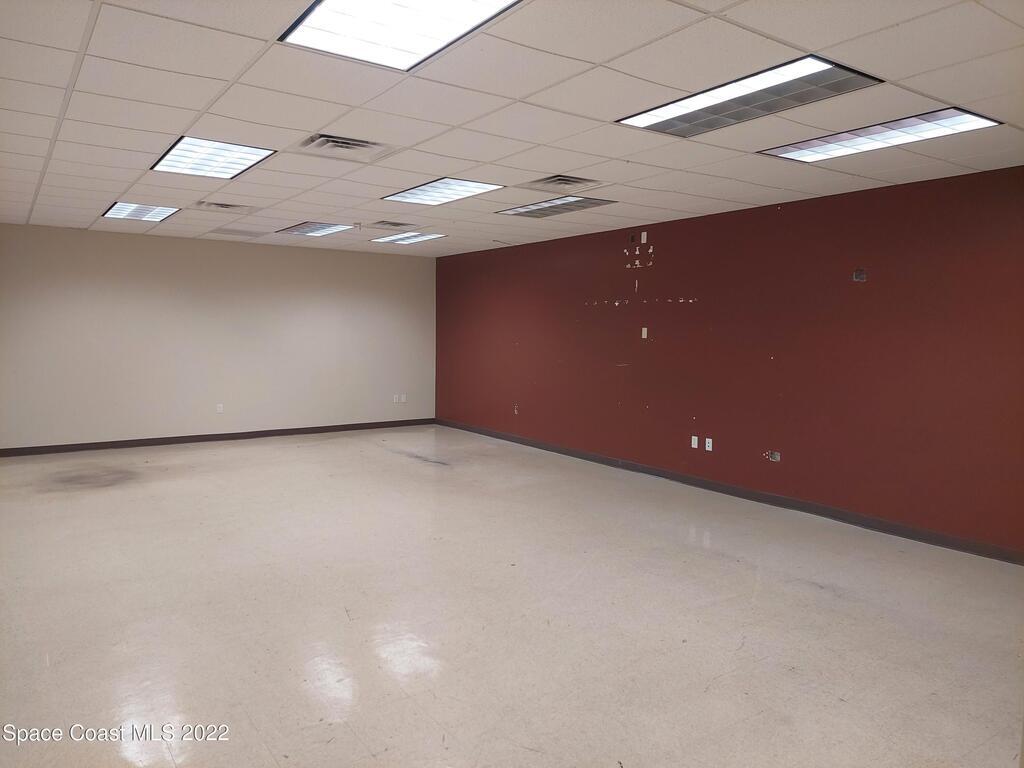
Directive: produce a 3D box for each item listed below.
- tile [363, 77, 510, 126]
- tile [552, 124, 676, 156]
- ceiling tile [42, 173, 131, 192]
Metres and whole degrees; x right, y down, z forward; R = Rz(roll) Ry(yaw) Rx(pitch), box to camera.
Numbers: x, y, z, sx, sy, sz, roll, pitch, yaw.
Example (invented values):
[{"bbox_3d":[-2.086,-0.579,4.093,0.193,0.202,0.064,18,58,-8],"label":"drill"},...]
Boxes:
[{"bbox_3d":[-0.387,-1.434,3.609,0.600,0.020,0.600,-3,6,-35],"label":"tile"},{"bbox_3d":[0.617,-1.504,4.359,0.597,0.030,0.597,-3,6,-35],"label":"tile"},{"bbox_3d":[-3.533,-1.684,5.926,0.598,0.020,0.598,-3,6,-35],"label":"ceiling tile"}]

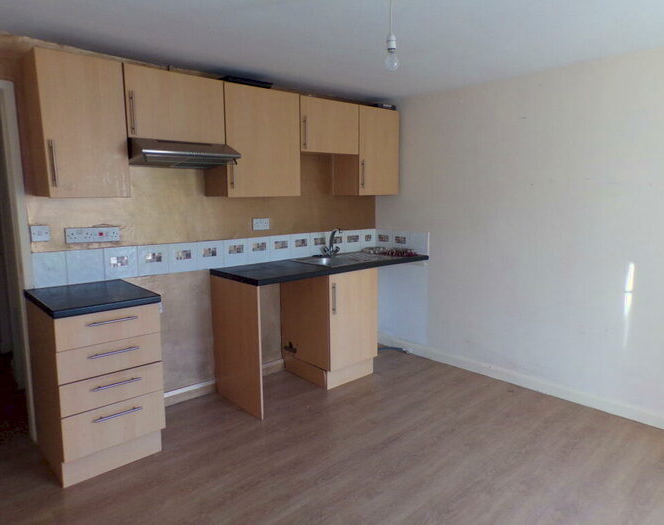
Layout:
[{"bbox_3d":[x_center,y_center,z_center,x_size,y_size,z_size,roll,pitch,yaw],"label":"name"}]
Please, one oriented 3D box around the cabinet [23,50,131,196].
[{"bbox_3d":[-1.371,-0.712,2.624,0.412,0.712,0.295,-8,12,-42],"label":"cabinet"}]

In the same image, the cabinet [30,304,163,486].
[{"bbox_3d":[-1.303,0.632,2.687,0.502,0.869,0.598,-8,12,-42],"label":"cabinet"}]

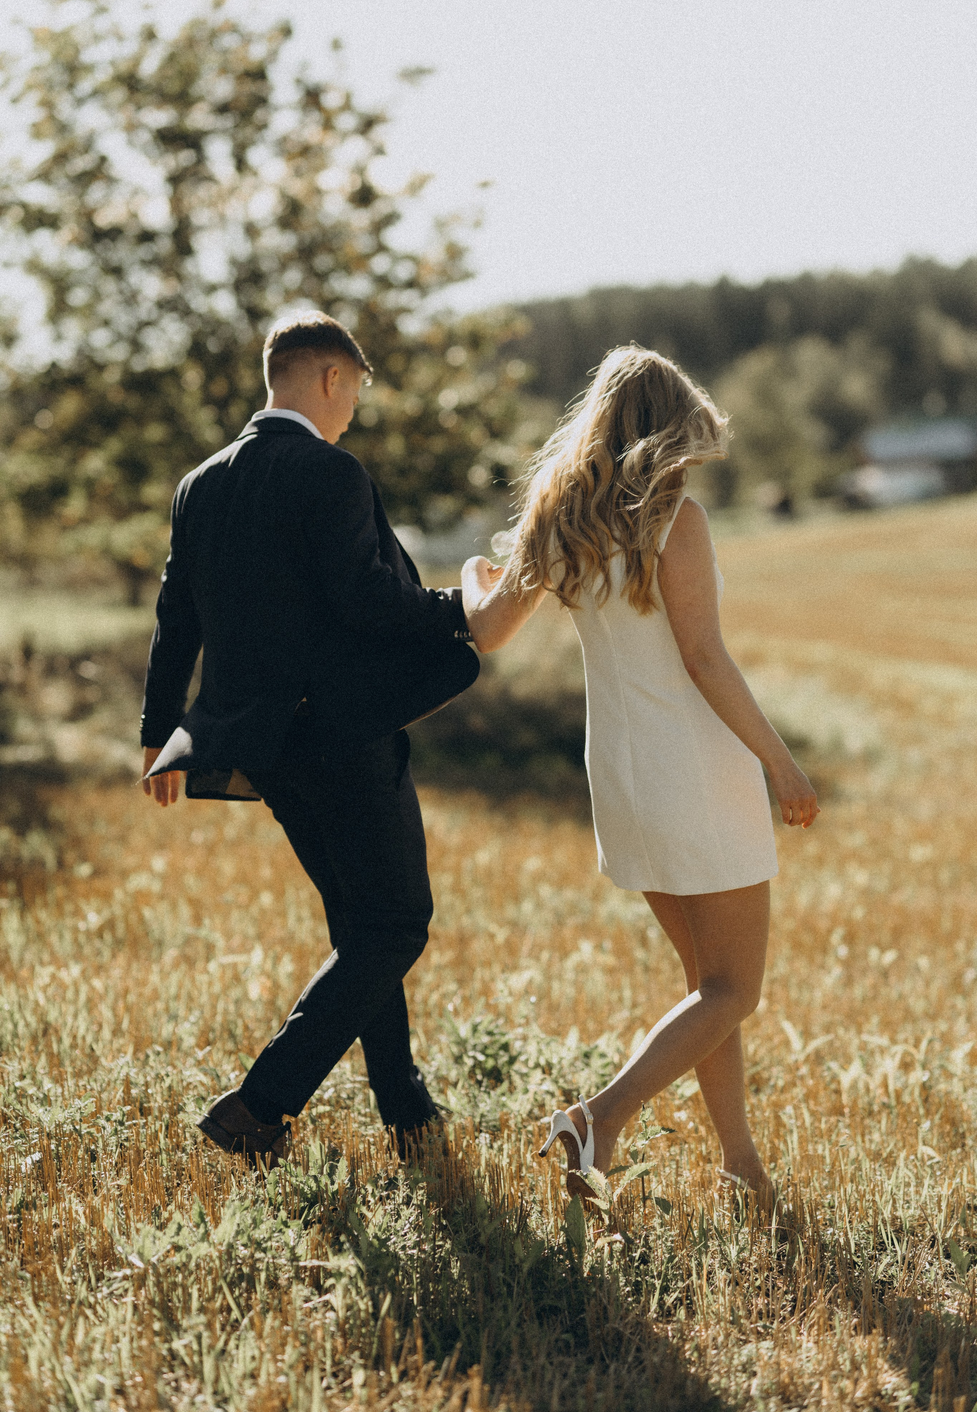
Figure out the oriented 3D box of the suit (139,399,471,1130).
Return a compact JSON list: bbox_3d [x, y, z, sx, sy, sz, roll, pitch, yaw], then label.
[{"bbox_3d":[-0.360,0.137,7.070,0.630,1.460,0.580,-3,4,-44],"label":"suit"}]

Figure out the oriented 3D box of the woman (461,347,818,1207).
[{"bbox_3d":[0.280,0.142,6.750,0.700,1.670,0.590,-3,4,-42],"label":"woman"}]

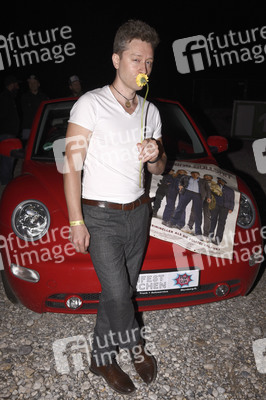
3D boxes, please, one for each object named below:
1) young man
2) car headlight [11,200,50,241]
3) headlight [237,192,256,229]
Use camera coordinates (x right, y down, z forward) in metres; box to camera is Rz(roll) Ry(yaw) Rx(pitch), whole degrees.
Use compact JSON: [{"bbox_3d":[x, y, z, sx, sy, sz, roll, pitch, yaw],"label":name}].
[{"bbox_3d":[-0.087,0.050,2.045,0.480,1.750,0.420,-4,14,-18],"label":"young man"},{"bbox_3d":[-0.591,0.115,2.485,0.235,0.240,0.120,0,1,2],"label":"car headlight"},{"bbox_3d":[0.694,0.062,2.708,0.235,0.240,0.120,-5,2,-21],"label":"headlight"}]

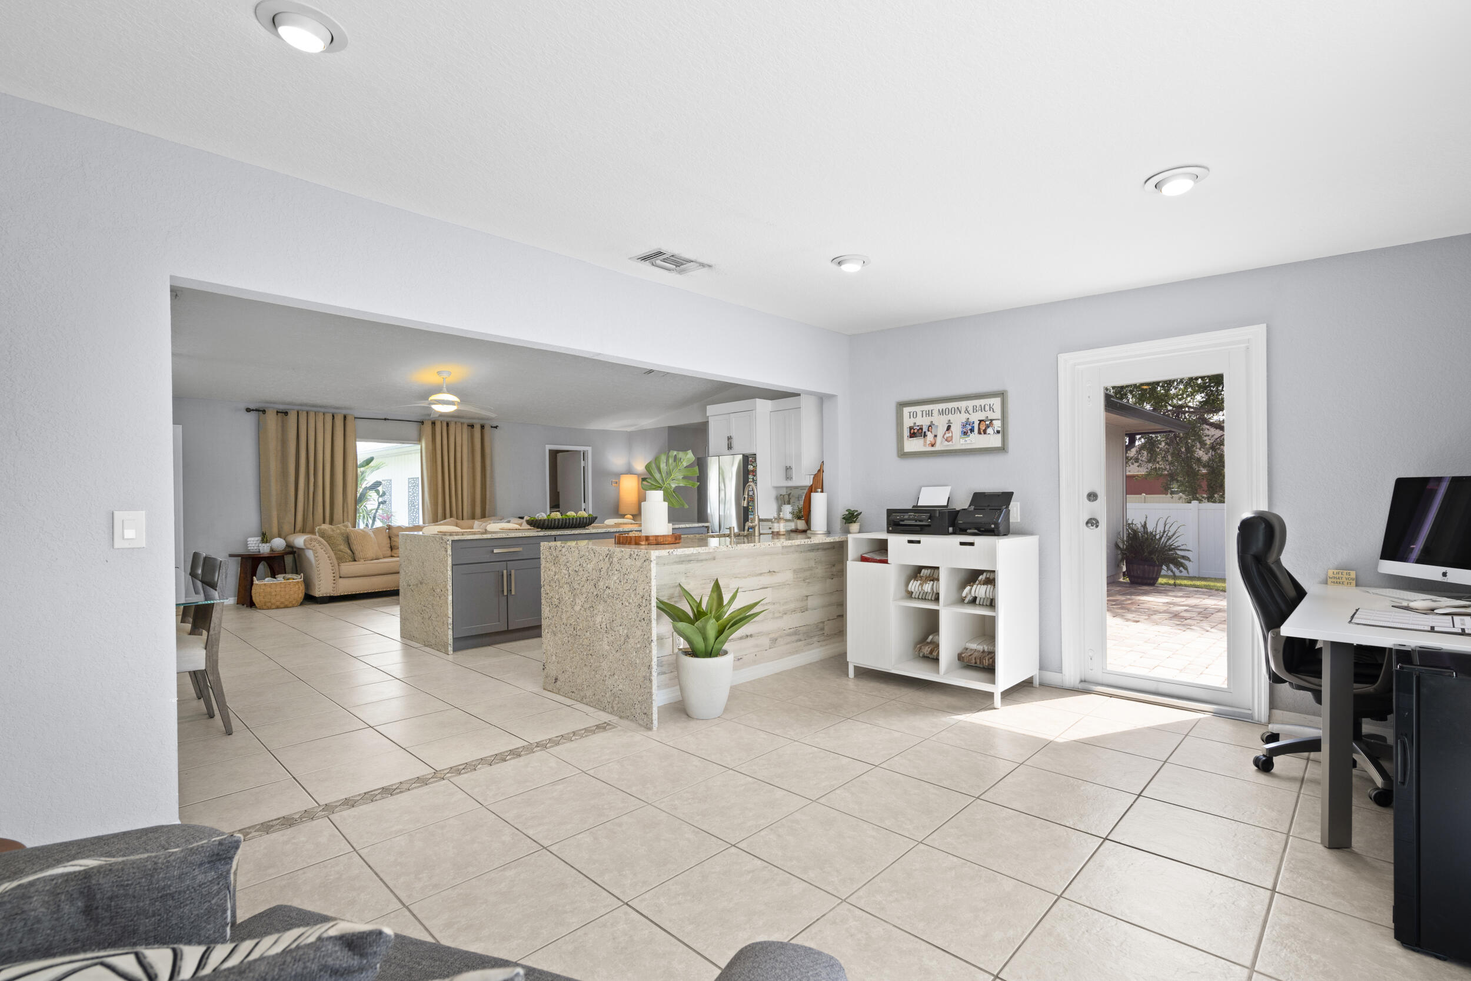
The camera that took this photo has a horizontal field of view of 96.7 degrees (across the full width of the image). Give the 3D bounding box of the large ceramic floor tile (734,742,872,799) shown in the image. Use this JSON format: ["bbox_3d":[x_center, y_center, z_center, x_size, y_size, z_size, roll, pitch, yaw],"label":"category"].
[{"bbox_3d":[0.306,1.230,2.889,0.450,0.012,0.450,-2,-1,44],"label":"large ceramic floor tile"}]

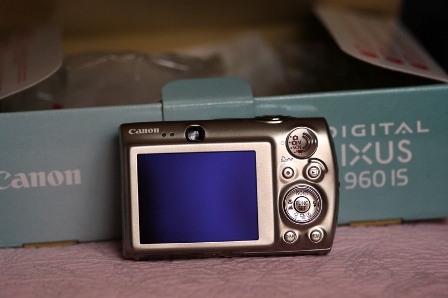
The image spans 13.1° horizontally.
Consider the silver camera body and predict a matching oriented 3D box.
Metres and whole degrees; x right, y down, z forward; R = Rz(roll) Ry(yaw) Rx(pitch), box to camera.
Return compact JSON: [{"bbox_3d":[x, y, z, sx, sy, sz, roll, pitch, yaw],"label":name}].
[{"bbox_3d":[0.003,0.018,0.866,0.097,0.060,0.027,-2,-2,-2],"label":"silver camera body"}]

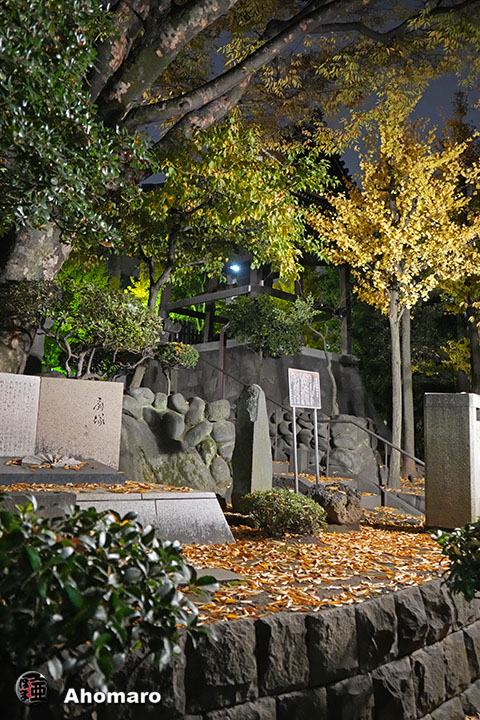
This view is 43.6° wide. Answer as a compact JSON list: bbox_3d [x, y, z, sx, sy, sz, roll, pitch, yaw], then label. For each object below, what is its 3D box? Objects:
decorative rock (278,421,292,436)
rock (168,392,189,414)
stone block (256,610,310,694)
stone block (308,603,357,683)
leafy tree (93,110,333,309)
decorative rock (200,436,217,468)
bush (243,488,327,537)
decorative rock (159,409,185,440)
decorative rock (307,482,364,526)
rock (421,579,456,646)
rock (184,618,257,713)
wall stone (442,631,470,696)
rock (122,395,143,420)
[{"bbox_3d":[0.704,1.063,9.300,0.210,0.241,0.200,1,-7,-3],"label":"decorative rock"},{"bbox_3d":[-0.715,0.509,7.000,0.226,0.249,0.230,1,-7,-3],"label":"rock"},{"bbox_3d":[0.136,1.247,2.640,0.225,0.310,0.240,4,-8,-22],"label":"stone block"},{"bbox_3d":[0.345,1.231,2.685,0.280,0.300,0.230,4,-8,-29],"label":"stone block"},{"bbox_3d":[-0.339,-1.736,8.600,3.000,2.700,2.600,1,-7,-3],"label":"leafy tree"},{"bbox_3d":[-0.349,1.022,6.650,0.172,0.344,0.220,1,-7,-3],"label":"decorative rock"},{"bbox_3d":[0.325,1.178,4.695,0.660,0.380,0.580,0,-7,0],"label":"bush"},{"bbox_3d":[-0.699,0.668,6.114,0.250,0.290,0.240,2,-7,-20],"label":"decorative rock"},{"bbox_3d":[0.794,1.208,5.094,0.460,0.340,0.380,2,-7,-15],"label":"decorative rock"},{"bbox_3d":[0.994,1.363,3.327,0.260,0.290,0.230,7,-10,-40],"label":"rock"},{"bbox_3d":[-0.118,1.245,2.541,0.290,0.335,0.240,4,-8,-21],"label":"rock"},{"bbox_3d":[1.072,1.612,3.264,0.280,0.295,0.230,6,-9,-42],"label":"wall stone"},{"bbox_3d":[-1.091,0.485,6.085,0.230,0.260,0.220,2,-7,-20],"label":"rock"}]

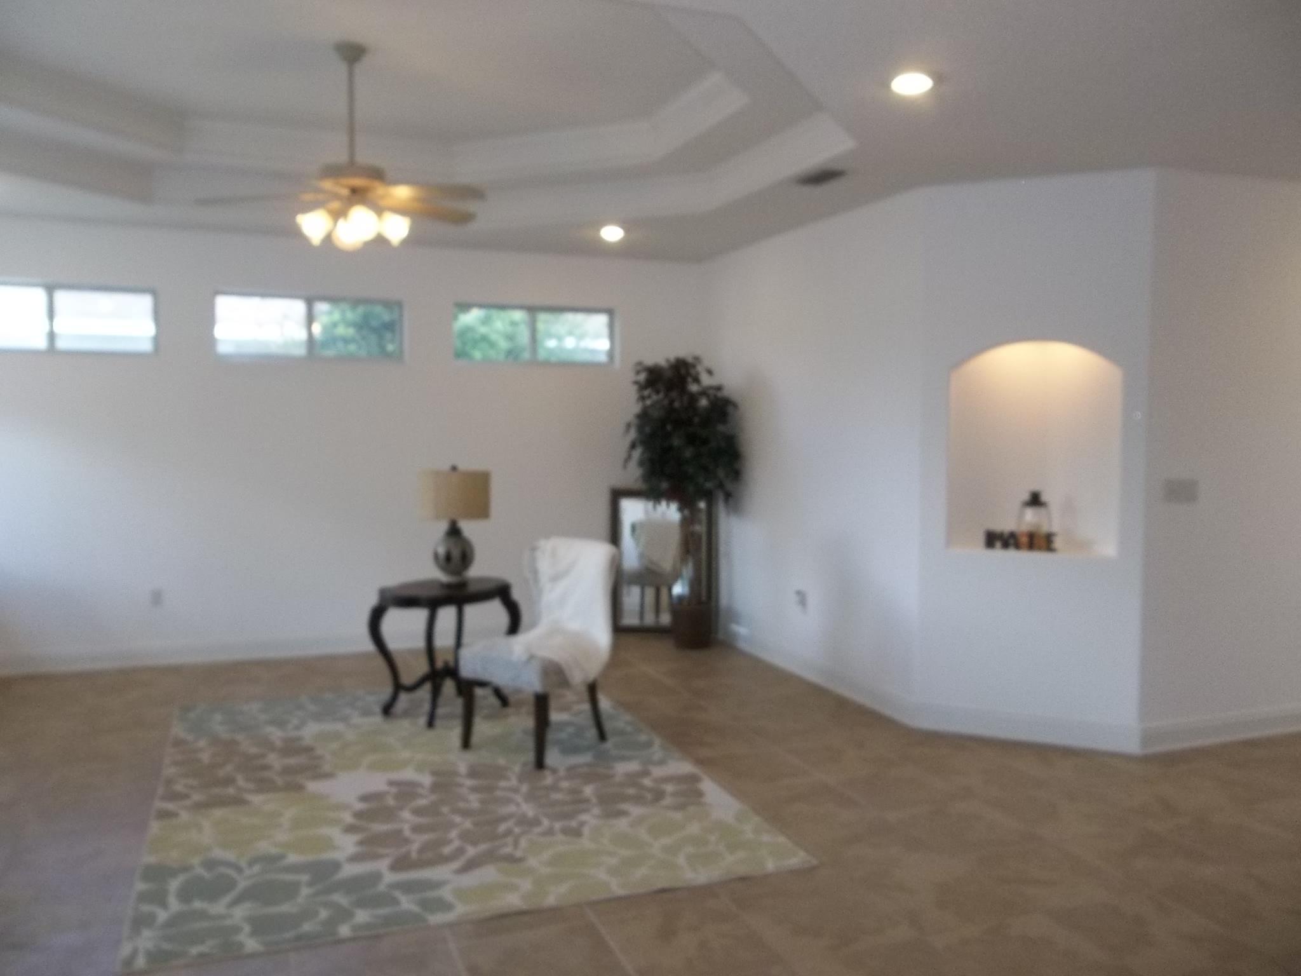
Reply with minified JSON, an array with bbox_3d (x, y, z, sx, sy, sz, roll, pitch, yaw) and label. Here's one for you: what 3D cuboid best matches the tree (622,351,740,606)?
[{"bbox_3d":[0.234,-0.053,7.383,0.840,1.788,0.760,0,4,0],"label":"tree"}]

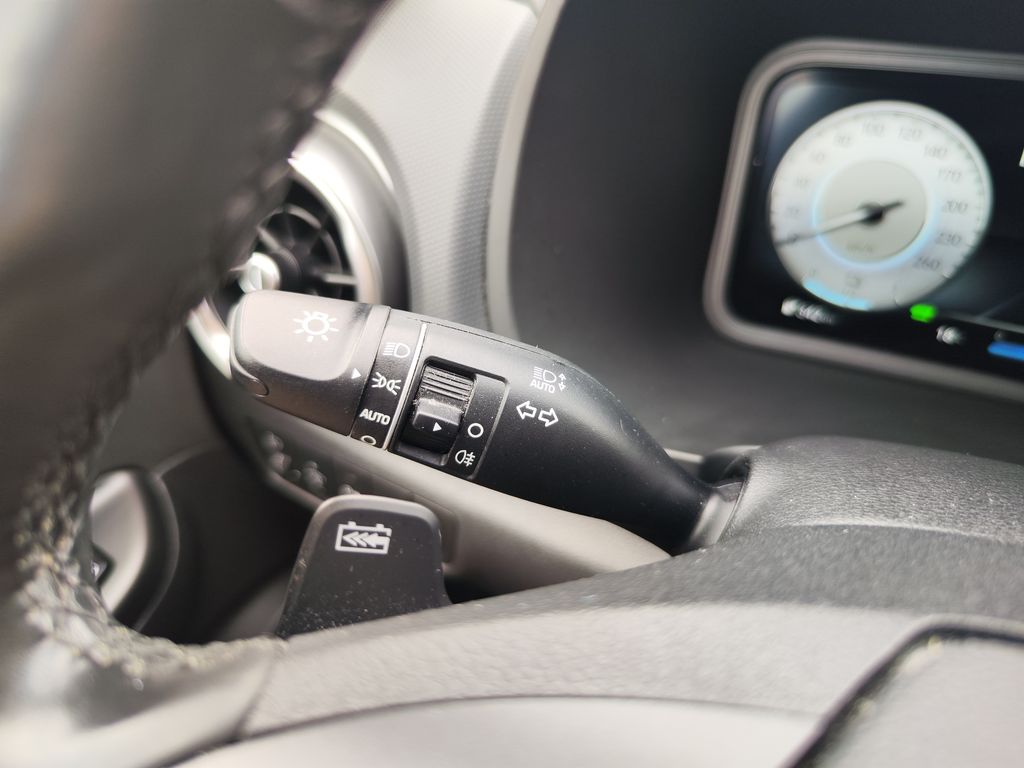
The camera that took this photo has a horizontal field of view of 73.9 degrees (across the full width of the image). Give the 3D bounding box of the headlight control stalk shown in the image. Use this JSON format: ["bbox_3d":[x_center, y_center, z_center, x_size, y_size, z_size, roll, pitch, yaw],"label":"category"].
[{"bbox_3d":[-0.009,0.005,0.170,0.126,0.036,0.032,18,8,0],"label":"headlight control stalk"}]

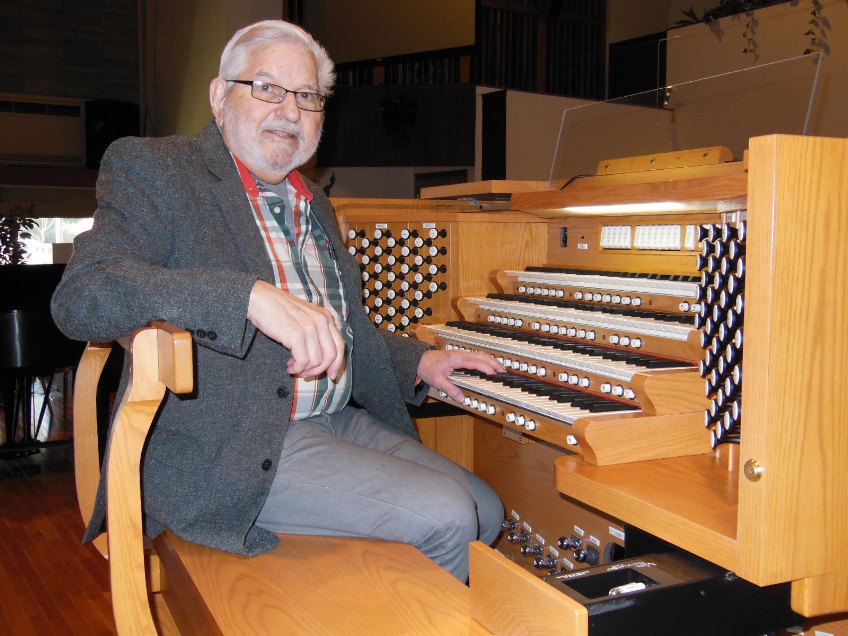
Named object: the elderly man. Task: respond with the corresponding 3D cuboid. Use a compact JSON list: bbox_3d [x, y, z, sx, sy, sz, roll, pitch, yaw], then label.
[{"bbox_3d":[-0.145,0.173,1.631,0.750,1.330,0.740,4,6,37],"label":"elderly man"}]

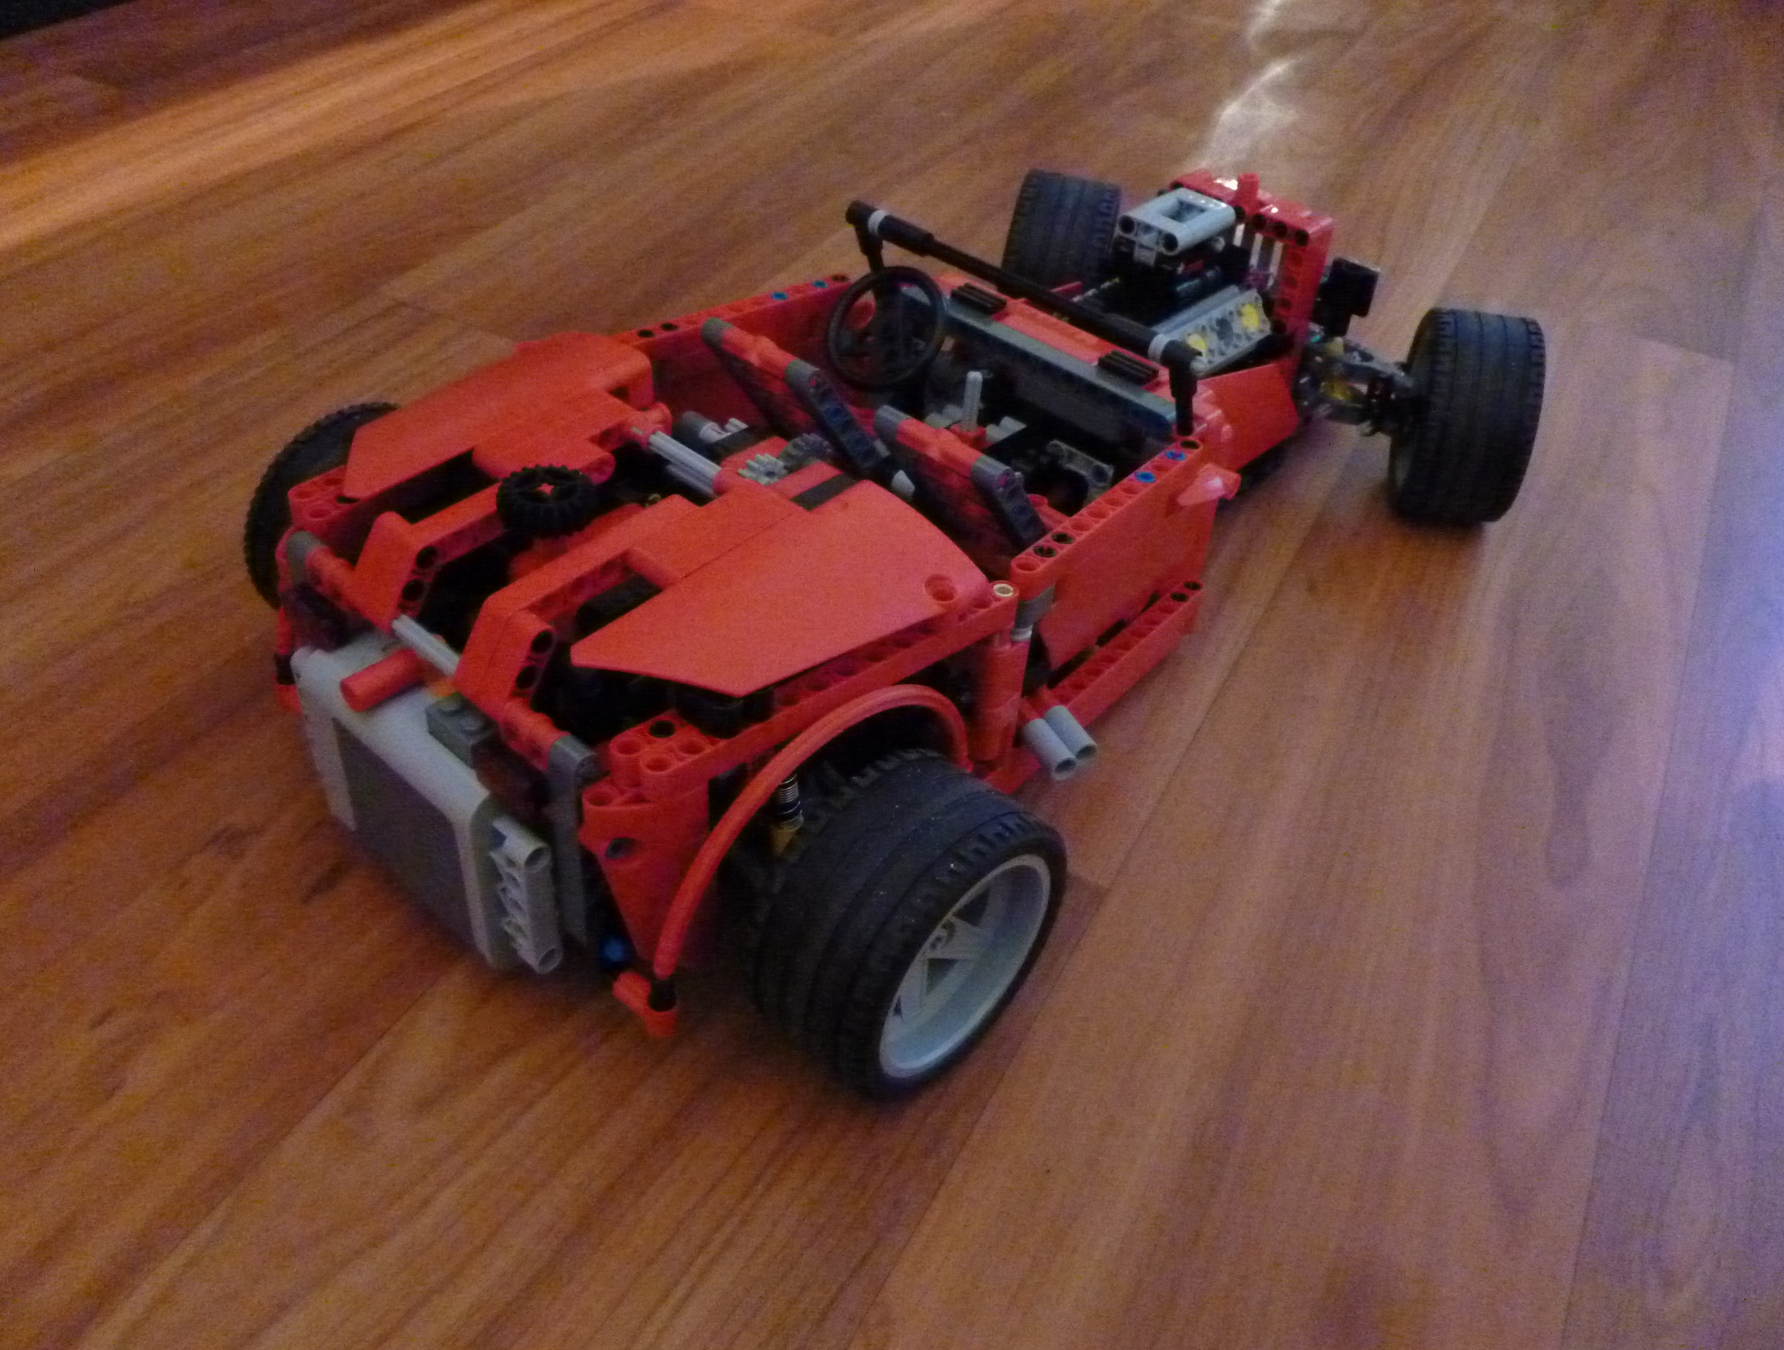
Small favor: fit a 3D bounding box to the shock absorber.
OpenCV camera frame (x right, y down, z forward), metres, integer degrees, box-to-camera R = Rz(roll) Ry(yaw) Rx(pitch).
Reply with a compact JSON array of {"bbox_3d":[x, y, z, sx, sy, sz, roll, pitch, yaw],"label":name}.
[{"bbox_3d":[-0.024,0.023,0.311,0.009,0.047,0.009,22,42,38],"label":"shock absorber"}]

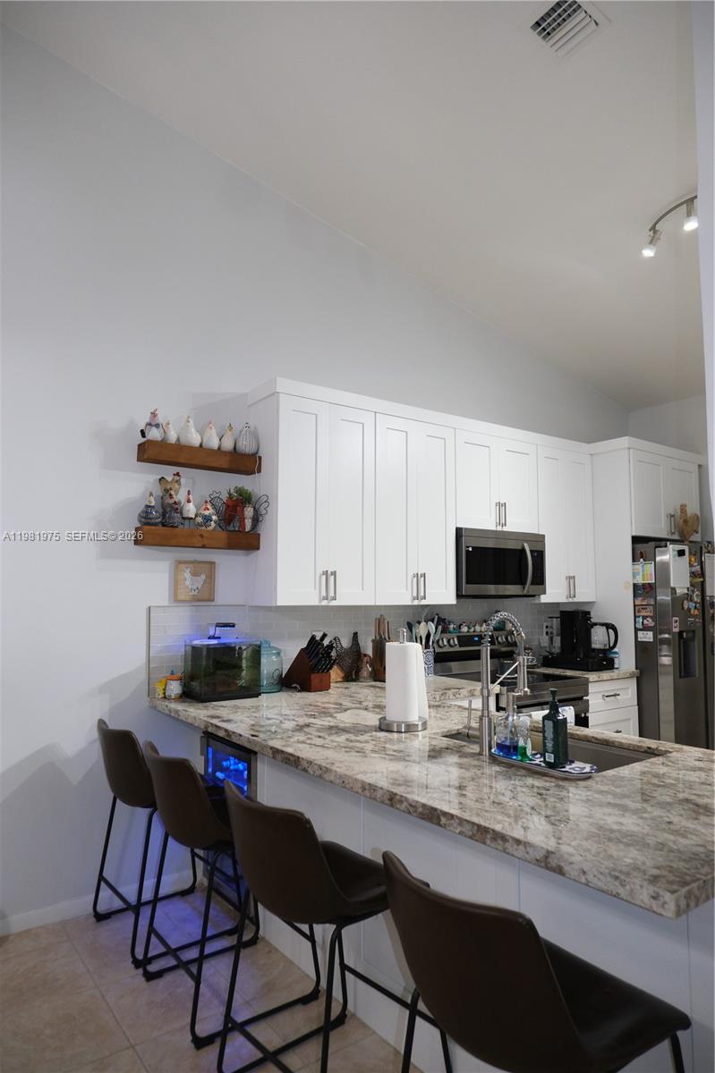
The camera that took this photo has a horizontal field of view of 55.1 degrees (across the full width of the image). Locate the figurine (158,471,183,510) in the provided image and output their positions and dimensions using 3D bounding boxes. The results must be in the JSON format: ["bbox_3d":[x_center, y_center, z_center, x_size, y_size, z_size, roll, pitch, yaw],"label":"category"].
[{"bbox_3d":[-0.902,-0.168,3.317,0.126,0.266,0.101,-3,-5,30],"label":"figurine"}]

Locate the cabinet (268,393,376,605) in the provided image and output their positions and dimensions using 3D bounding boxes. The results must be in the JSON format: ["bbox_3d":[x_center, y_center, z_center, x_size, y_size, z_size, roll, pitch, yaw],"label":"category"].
[{"bbox_3d":[-0.244,-0.163,3.683,0.601,1.049,0.335,4,-6,-36],"label":"cabinet"}]

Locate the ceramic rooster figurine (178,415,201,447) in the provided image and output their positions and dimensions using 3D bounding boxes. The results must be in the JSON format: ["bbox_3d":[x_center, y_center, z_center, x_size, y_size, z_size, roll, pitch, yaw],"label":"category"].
[{"bbox_3d":[-0.829,-0.514,3.394,0.111,0.172,0.115,2,-5,-21],"label":"ceramic rooster figurine"}]

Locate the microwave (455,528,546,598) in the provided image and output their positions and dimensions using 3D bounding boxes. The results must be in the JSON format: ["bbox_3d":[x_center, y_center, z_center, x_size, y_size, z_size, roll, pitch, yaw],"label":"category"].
[{"bbox_3d":[0.824,0.181,4.392,0.762,0.417,0.405,4,-6,-36],"label":"microwave"}]

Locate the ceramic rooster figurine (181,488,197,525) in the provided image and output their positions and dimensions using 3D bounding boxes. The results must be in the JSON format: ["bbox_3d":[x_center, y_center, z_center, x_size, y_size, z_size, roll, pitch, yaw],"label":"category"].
[{"bbox_3d":[-0.827,-0.130,3.364,0.070,0.199,0.085,2,-5,-18],"label":"ceramic rooster figurine"}]

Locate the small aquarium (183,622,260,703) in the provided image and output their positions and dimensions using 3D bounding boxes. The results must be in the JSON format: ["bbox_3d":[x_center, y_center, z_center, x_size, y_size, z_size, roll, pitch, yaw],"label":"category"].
[{"bbox_3d":[-0.646,0.588,3.255,0.303,0.337,0.261,4,-6,-36],"label":"small aquarium"}]

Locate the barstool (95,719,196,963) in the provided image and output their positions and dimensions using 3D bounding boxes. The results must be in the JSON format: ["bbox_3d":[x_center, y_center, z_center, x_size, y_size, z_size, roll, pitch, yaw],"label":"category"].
[{"bbox_3d":[-0.812,1.227,2.966,0.505,0.882,0.485,4,-6,-36],"label":"barstool"}]

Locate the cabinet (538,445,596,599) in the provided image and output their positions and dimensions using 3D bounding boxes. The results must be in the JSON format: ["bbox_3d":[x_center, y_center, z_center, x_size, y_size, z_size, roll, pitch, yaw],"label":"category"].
[{"bbox_3d":[1.351,-0.065,4.853,0.602,1.056,0.325,4,-6,-36],"label":"cabinet"}]

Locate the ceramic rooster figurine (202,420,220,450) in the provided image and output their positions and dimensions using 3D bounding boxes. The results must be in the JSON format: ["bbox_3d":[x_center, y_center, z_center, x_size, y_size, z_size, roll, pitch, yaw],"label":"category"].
[{"bbox_3d":[-0.740,-0.507,3.459,0.088,0.171,0.100,2,-5,-21],"label":"ceramic rooster figurine"}]

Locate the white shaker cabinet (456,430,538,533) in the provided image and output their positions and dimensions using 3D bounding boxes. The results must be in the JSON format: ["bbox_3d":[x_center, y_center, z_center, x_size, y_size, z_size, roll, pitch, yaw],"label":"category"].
[{"bbox_3d":[0.801,-0.324,4.466,0.766,0.603,0.325,4,-6,-36],"label":"white shaker cabinet"}]

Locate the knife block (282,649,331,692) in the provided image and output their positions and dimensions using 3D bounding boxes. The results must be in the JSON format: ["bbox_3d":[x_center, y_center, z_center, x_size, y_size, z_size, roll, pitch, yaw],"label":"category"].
[{"bbox_3d":[-0.261,0.674,3.542,0.129,0.213,0.247,4,-6,-36],"label":"knife block"}]

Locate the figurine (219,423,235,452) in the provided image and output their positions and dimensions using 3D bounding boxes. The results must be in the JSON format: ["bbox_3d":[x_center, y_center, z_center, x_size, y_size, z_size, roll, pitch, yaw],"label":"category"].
[{"bbox_3d":[-0.665,-0.500,3.513,0.071,0.165,0.085,4,-6,-34],"label":"figurine"}]

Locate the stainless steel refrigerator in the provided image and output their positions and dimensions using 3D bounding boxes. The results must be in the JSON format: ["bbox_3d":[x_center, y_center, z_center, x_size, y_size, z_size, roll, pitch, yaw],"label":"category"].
[{"bbox_3d":[2.152,0.973,4.990,0.908,1.760,0.830,4,-6,-36],"label":"stainless steel refrigerator"}]

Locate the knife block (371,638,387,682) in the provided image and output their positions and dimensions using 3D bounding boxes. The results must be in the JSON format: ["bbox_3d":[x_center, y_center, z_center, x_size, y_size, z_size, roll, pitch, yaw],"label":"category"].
[{"bbox_3d":[0.156,0.711,3.980,0.110,0.250,0.130,4,-6,-36],"label":"knife block"}]

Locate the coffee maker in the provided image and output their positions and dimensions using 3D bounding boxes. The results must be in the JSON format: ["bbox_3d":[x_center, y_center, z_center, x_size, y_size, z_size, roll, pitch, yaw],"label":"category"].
[{"bbox_3d":[1.528,0.716,4.757,0.265,0.382,0.380,4,-6,-36],"label":"coffee maker"}]

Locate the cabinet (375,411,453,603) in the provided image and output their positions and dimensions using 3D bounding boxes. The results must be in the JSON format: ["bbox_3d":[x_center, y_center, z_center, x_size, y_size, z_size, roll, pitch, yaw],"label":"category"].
[{"bbox_3d":[0.248,-0.132,4.040,0.609,1.056,0.325,4,-6,-36],"label":"cabinet"}]

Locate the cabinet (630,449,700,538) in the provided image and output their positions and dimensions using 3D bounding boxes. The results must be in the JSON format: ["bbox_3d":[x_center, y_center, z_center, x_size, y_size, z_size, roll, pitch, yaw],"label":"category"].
[{"bbox_3d":[2.076,-0.263,5.231,0.932,0.598,0.605,4,-6,-36],"label":"cabinet"}]

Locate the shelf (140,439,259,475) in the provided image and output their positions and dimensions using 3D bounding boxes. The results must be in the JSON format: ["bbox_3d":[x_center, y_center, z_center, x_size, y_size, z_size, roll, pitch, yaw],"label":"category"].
[{"bbox_3d":[-0.778,-0.387,3.427,0.600,0.080,0.140,4,-6,-36],"label":"shelf"}]

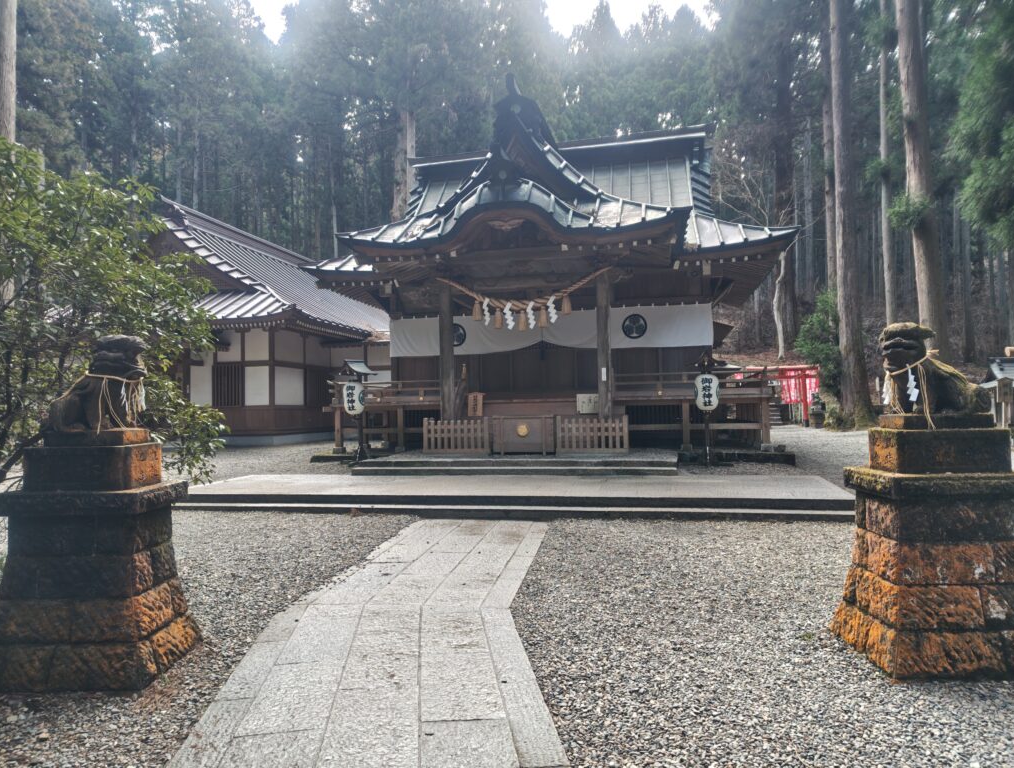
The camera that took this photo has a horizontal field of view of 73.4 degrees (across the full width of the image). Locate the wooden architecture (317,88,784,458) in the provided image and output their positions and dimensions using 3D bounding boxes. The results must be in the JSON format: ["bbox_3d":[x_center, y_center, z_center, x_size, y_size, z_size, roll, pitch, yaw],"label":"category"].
[{"bbox_3d":[1.104,-2.647,20.026,12.600,8.850,10.400,-1,-2,13],"label":"wooden architecture"}]

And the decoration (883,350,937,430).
[{"bbox_3d":[2.550,0.030,4.300,0.340,0.490,0.270,-1,-2,-2],"label":"decoration"}]

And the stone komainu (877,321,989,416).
[{"bbox_3d":[2.700,-0.100,4.320,0.590,0.590,0.310,-1,-2,-2],"label":"stone komainu"}]

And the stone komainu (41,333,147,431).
[{"bbox_3d":[-2.690,0.000,4.450,0.600,0.610,0.310,-1,-2,2],"label":"stone komainu"}]

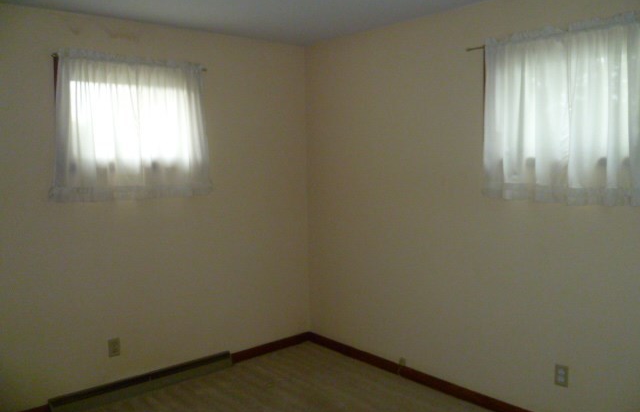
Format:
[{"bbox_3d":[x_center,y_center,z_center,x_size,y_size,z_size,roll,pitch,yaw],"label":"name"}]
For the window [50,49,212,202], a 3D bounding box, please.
[{"bbox_3d":[-1.161,-0.491,3.303,0.994,0.876,0.100,-6,7,-40],"label":"window"}]

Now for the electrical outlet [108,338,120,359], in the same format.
[{"bbox_3d":[-1.321,0.915,3.335,0.073,0.117,0.012,-6,7,-40],"label":"electrical outlet"}]

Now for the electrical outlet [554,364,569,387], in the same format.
[{"bbox_3d":[1.300,0.915,2.782,0.012,0.117,0.073,-6,7,-40],"label":"electrical outlet"}]

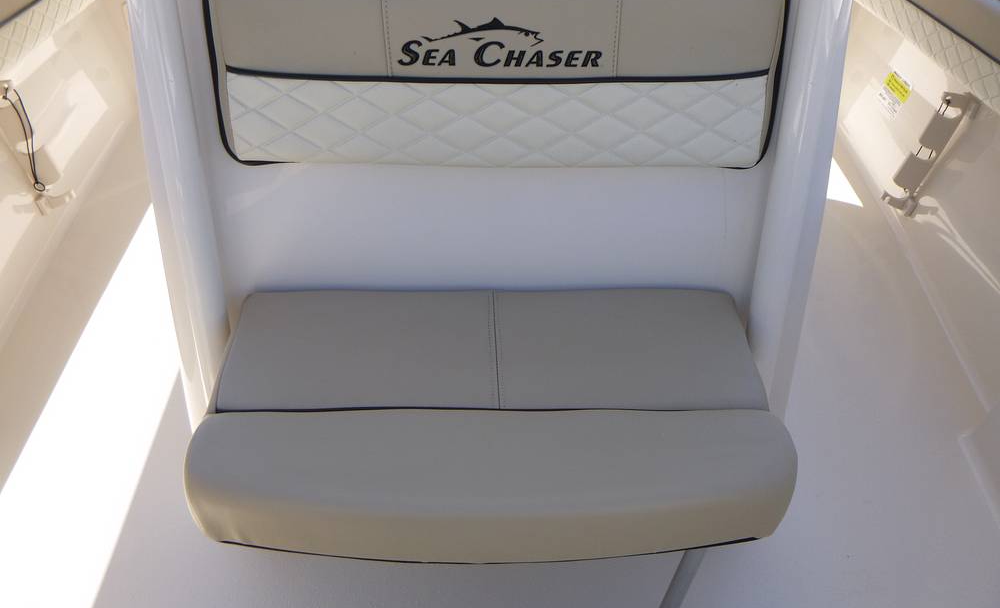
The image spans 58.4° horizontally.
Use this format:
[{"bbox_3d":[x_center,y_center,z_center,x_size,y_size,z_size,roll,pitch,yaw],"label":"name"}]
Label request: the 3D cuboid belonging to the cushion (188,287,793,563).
[{"bbox_3d":[-0.013,0.164,1.289,0.800,0.130,0.441,0,38,0],"label":"cushion"}]

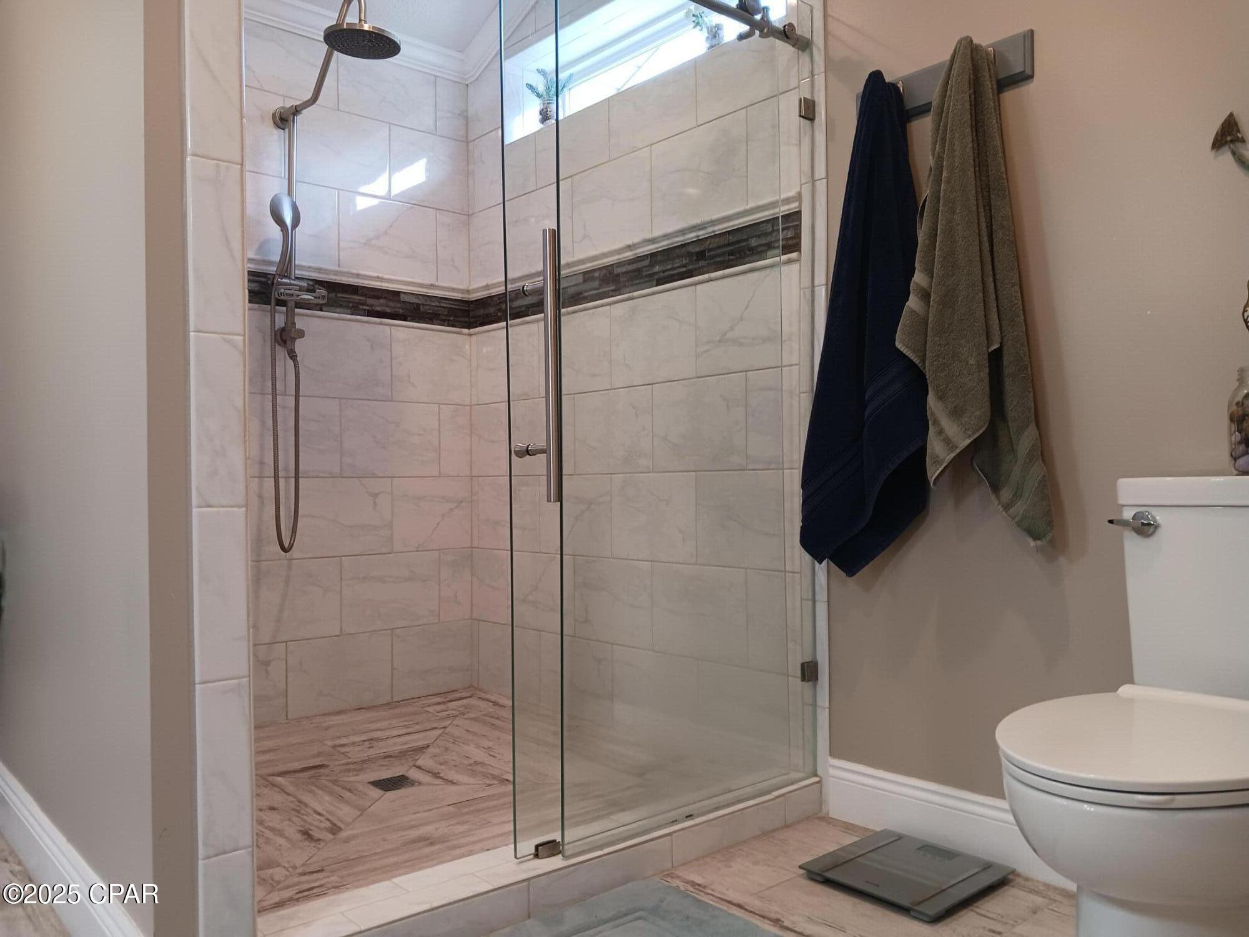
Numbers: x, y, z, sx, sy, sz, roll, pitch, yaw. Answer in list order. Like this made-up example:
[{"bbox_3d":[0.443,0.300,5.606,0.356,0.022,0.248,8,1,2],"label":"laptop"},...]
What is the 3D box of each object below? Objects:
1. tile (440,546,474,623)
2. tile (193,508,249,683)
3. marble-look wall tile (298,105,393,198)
[{"bbox_3d":[-0.593,0.408,3.419,0.131,0.251,0.010,0,-1,-41],"label":"tile"},{"bbox_3d":[-0.591,0.182,1.423,0.074,0.251,0.010,0,-1,-41],"label":"tile"},{"bbox_3d":[-0.931,-1.035,3.168,0.361,0.254,0.010,0,-1,-42],"label":"marble-look wall tile"}]

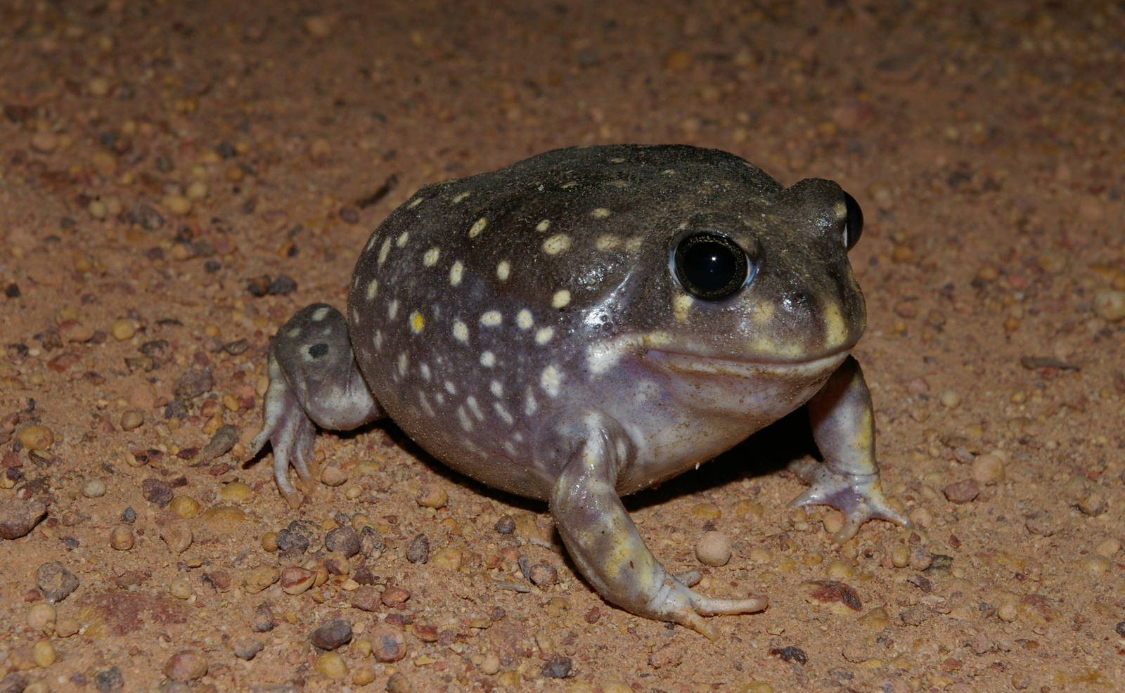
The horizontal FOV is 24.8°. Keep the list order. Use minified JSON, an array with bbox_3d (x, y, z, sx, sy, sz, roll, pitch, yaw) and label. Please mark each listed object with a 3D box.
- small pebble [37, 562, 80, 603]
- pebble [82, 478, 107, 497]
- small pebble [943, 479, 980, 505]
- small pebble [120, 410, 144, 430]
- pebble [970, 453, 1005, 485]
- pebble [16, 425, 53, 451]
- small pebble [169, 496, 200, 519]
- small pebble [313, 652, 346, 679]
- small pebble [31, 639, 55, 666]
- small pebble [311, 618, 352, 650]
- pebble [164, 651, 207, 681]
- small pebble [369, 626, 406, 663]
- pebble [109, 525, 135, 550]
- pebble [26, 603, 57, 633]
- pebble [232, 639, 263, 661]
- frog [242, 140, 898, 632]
[{"bbox_3d":[-0.054,0.025,0.275,0.005,0.004,0.004,0,25,0],"label":"small pebble"},{"bbox_3d":[-0.054,0.016,0.296,0.003,0.002,0.002,0,25,0],"label":"pebble"},{"bbox_3d":[0.049,0.018,0.313,0.004,0.003,0.004,0,28,0],"label":"small pebble"},{"bbox_3d":[-0.052,0.009,0.312,0.003,0.002,0.003,0,25,0],"label":"small pebble"},{"bbox_3d":[0.053,0.015,0.317,0.004,0.004,0.004,0,28,0],"label":"pebble"},{"bbox_3d":[-0.067,0.012,0.324,0.005,0.003,0.004,0,28,0],"label":"pebble"},{"bbox_3d":[-0.043,0.018,0.292,0.004,0.002,0.003,0,25,0],"label":"small pebble"},{"bbox_3d":[-0.024,0.033,0.261,0.003,0.003,0.003,0,25,0],"label":"small pebble"},{"bbox_3d":[-0.057,0.034,0.282,0.003,0.003,0.003,0,28,0],"label":"small pebble"},{"bbox_3d":[-0.026,0.032,0.286,0.005,0.003,0.004,-9,29,-16],"label":"small pebble"},{"bbox_3d":[-0.038,0.033,0.261,0.004,0.003,0.004,0,25,0],"label":"pebble"},{"bbox_3d":[-0.019,0.033,0.283,0.004,0.004,0.004,0,28,0],"label":"small pebble"},{"bbox_3d":[-0.049,0.021,0.285,0.003,0.003,0.003,0,25,0],"label":"pebble"},{"bbox_3d":[-0.059,0.031,0.288,0.003,0.003,0.004,0,28,0],"label":"pebble"},{"bbox_3d":[-0.032,0.031,0.264,0.003,0.002,0.003,0,25,0],"label":"pebble"},{"bbox_3d":[0.003,-0.003,0.325,0.078,0.045,0.057,20,30,39],"label":"frog"}]

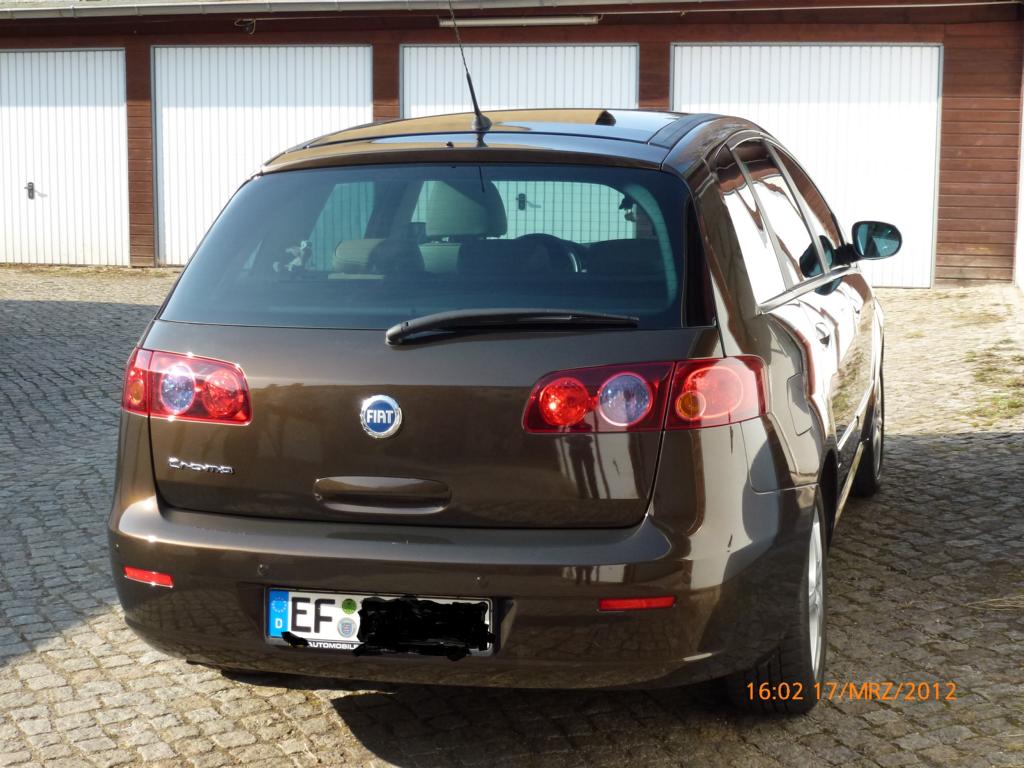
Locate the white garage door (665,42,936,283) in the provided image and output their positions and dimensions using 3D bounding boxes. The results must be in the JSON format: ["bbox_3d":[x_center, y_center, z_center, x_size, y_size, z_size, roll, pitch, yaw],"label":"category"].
[{"bbox_3d":[2.596,-1.957,15.106,2.375,2.125,0.080,2,8,12],"label":"white garage door"}]

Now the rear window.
[{"bbox_3d":[-0.206,-0.316,3.978,1.276,0.102,0.573,1,53,16],"label":"rear window"}]

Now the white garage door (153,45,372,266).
[{"bbox_3d":[-2.388,-2.157,16.137,2.199,2.125,0.080,2,8,12],"label":"white garage door"}]

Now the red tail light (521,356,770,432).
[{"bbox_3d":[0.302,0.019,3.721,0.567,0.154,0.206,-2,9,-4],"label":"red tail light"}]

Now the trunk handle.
[{"bbox_3d":[-0.285,0.245,3.740,0.322,0.082,0.040,1,5,16],"label":"trunk handle"}]

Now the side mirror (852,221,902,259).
[{"bbox_3d":[1.346,-0.530,6.195,0.190,0.155,0.110,2,9,21],"label":"side mirror"}]

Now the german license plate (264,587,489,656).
[{"bbox_3d":[-0.296,0.526,3.720,0.530,0.125,0.020,1,6,16],"label":"german license plate"}]

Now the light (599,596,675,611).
[{"bbox_3d":[0.269,0.464,3.592,0.163,0.027,0.025,-2,9,-4],"label":"light"}]

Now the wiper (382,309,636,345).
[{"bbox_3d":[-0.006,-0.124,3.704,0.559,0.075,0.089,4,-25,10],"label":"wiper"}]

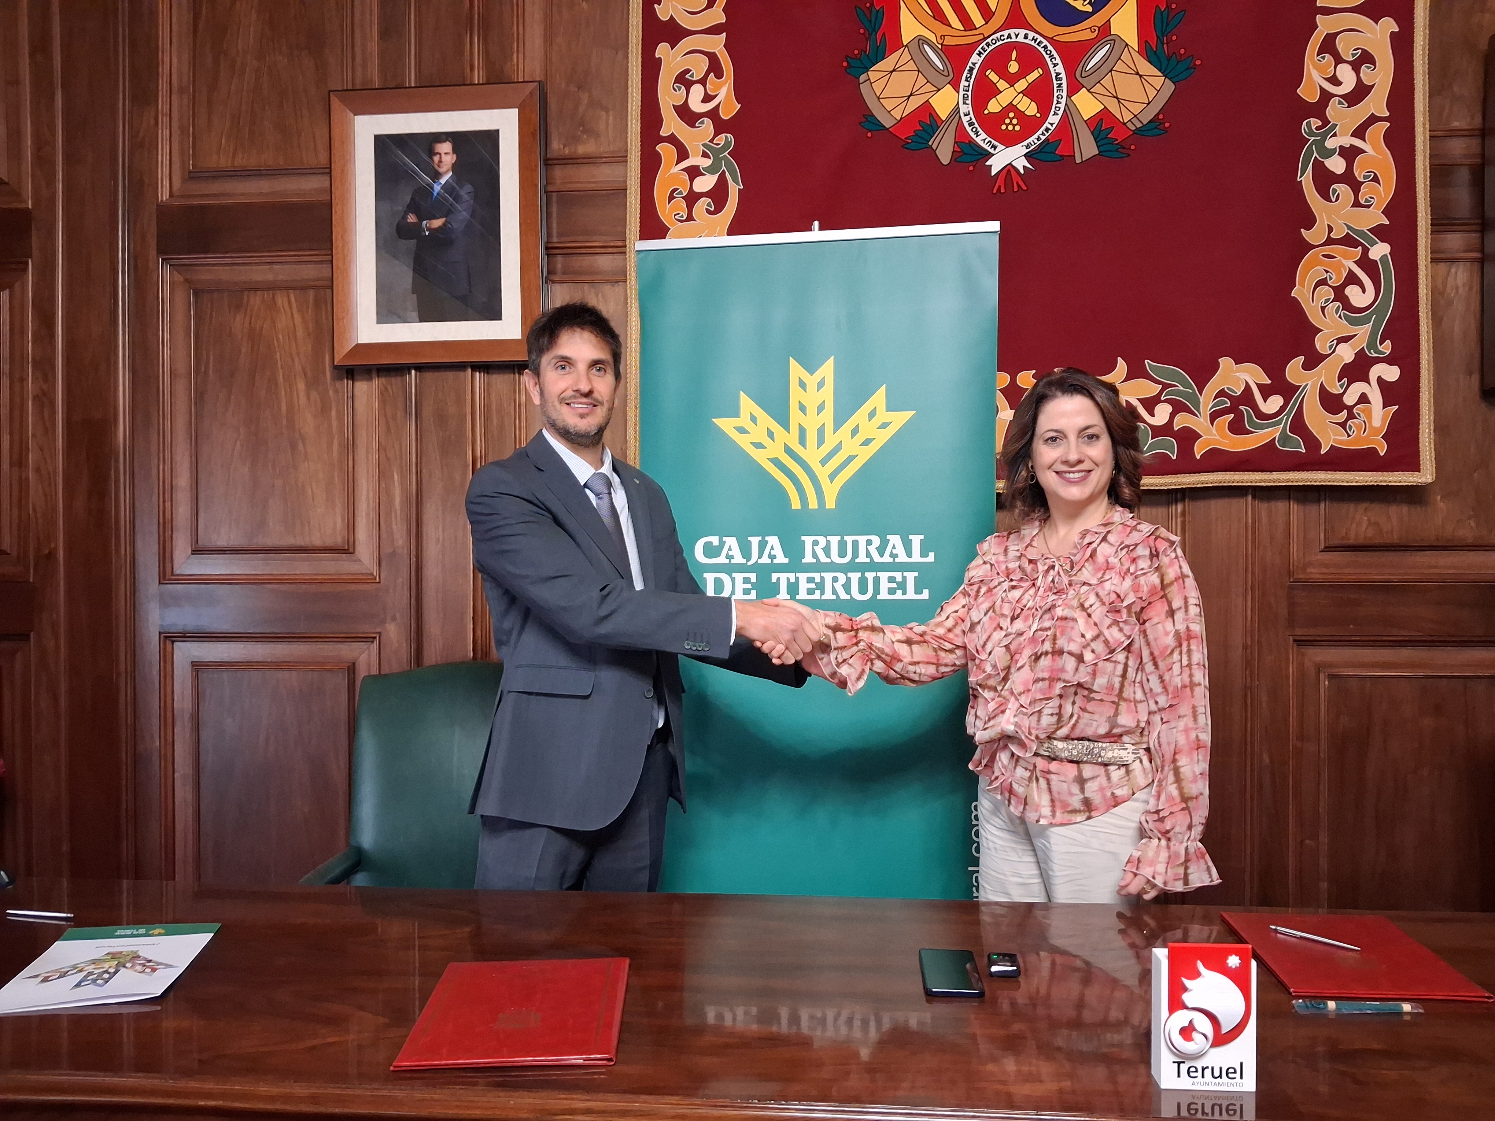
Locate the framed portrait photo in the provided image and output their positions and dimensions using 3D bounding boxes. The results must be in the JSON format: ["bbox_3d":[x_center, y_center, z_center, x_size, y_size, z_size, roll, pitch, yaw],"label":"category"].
[{"bbox_3d":[-0.765,-0.825,2.870,0.515,0.685,0.045,-1,0,5],"label":"framed portrait photo"}]

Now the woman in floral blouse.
[{"bbox_3d":[0.460,0.484,2.050,0.700,1.640,0.420,0,0,14],"label":"woman in floral blouse"}]

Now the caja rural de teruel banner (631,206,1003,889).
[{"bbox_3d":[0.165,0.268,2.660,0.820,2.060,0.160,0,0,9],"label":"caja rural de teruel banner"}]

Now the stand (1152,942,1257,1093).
[{"bbox_3d":[0.494,0.489,1.260,0.102,0.157,0.046,0,0,5],"label":"stand"}]

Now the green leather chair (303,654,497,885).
[{"bbox_3d":[-0.645,0.772,2.470,0.620,1.060,0.660,0,0,4],"label":"green leather chair"}]

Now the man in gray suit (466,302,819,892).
[{"bbox_3d":[-0.225,0.419,2.090,0.540,1.770,0.480,0,0,-37],"label":"man in gray suit"}]

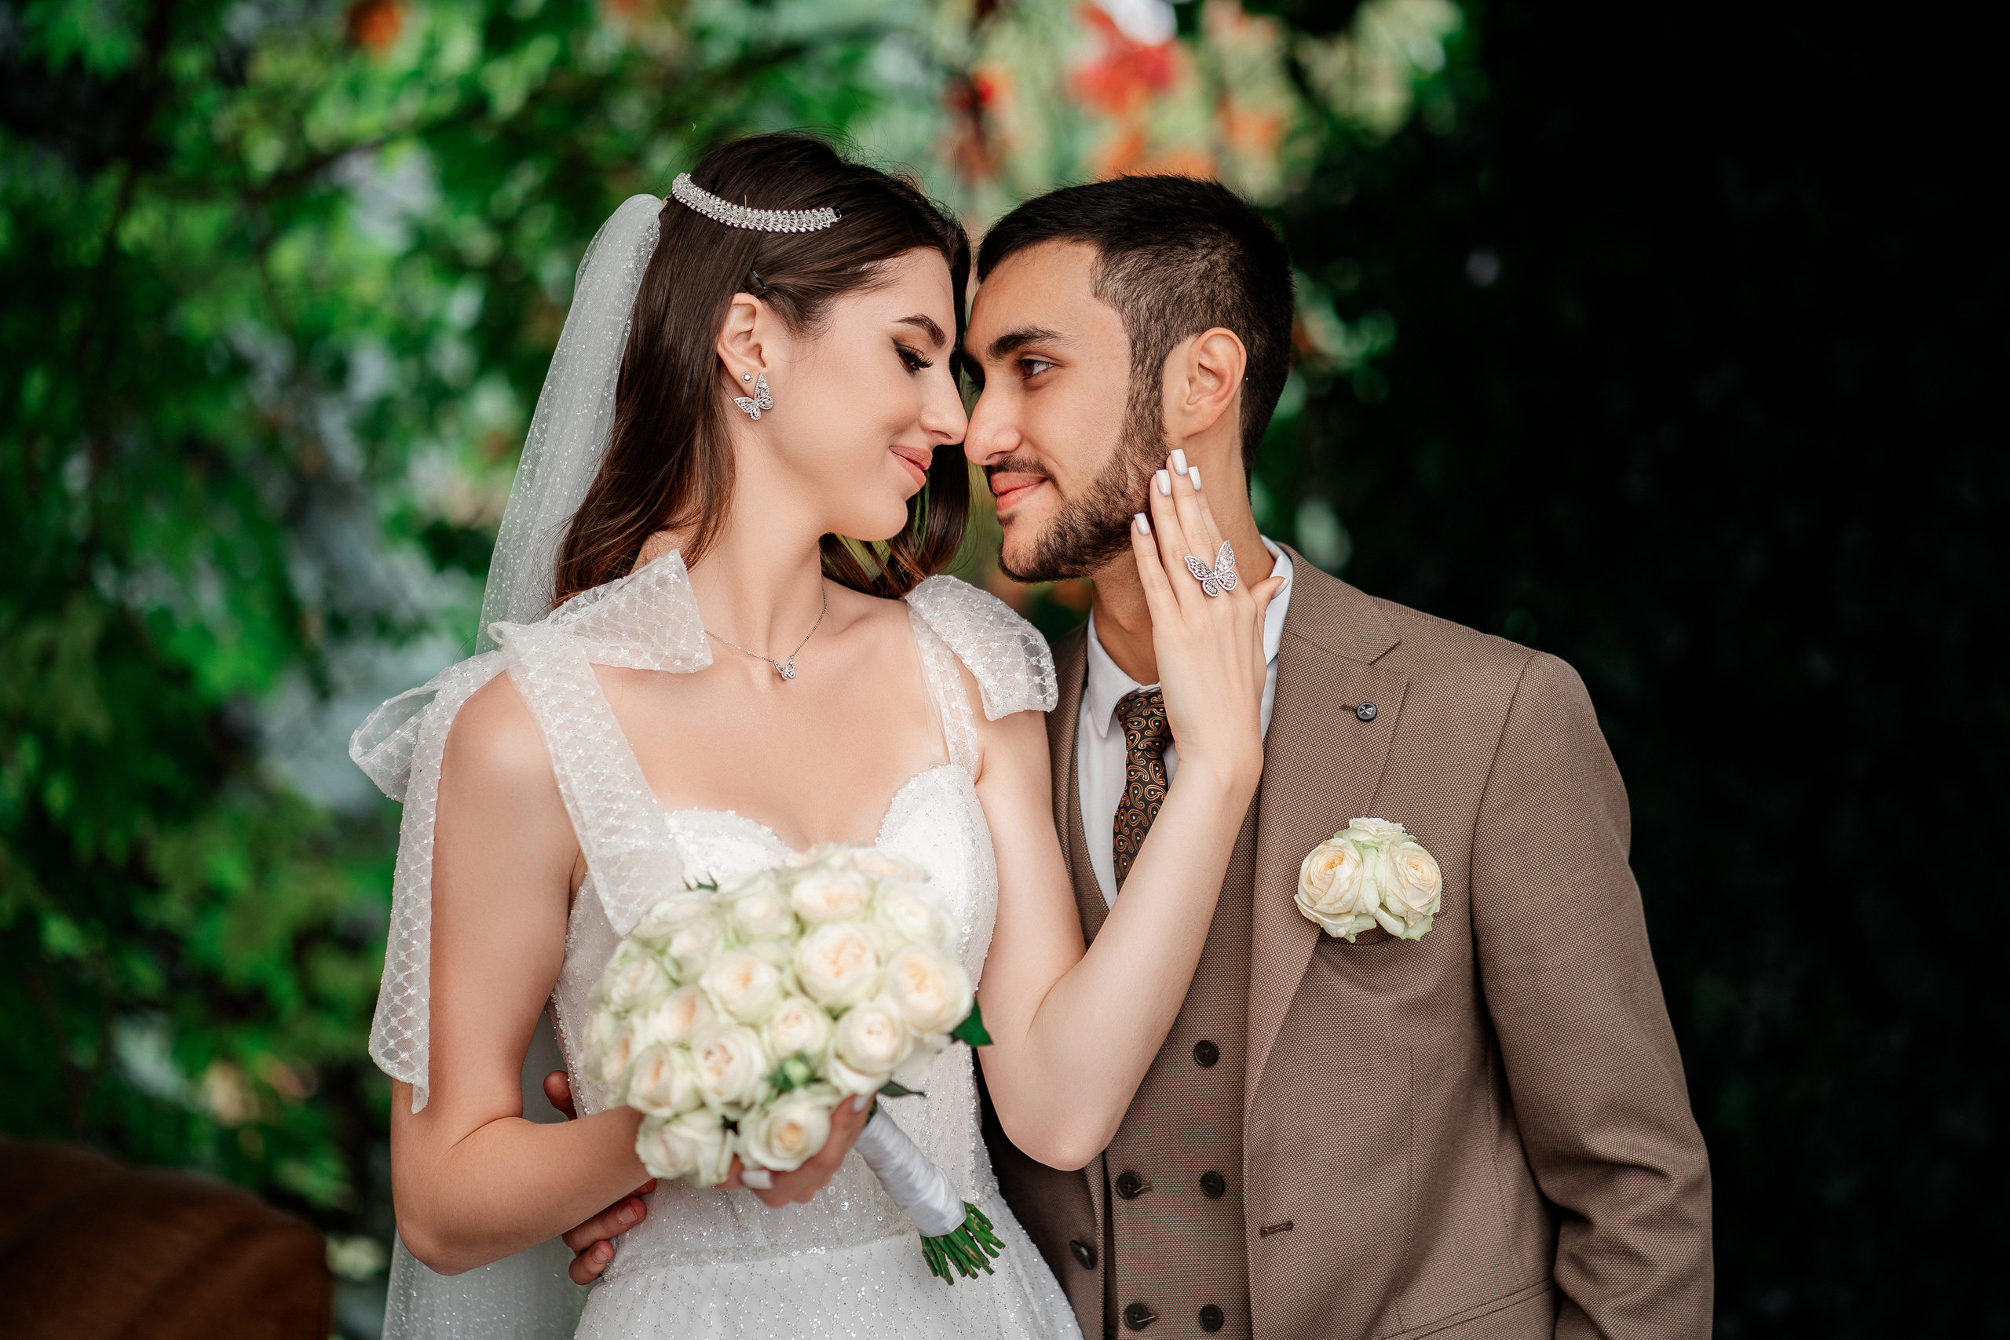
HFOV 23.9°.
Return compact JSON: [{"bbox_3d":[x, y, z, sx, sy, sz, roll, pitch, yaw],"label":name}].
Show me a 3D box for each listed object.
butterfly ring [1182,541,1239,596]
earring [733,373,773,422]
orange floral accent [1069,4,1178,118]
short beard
[{"bbox_3d":[0.119,-0.058,2.740,0.029,0.029,0.020,-22,0,0],"label":"butterfly ring"},{"bbox_3d":[-0.146,-0.159,2.760,0.022,0.025,0.007,-24,0,8],"label":"earring"},{"bbox_3d":[0.130,-0.667,5.200,0.120,0.125,0.100,0,0,0],"label":"orange floral accent"},{"bbox_3d":[0.038,-0.109,2.820,0.095,0.115,0.135,-6,3,-30],"label":"short beard"}]

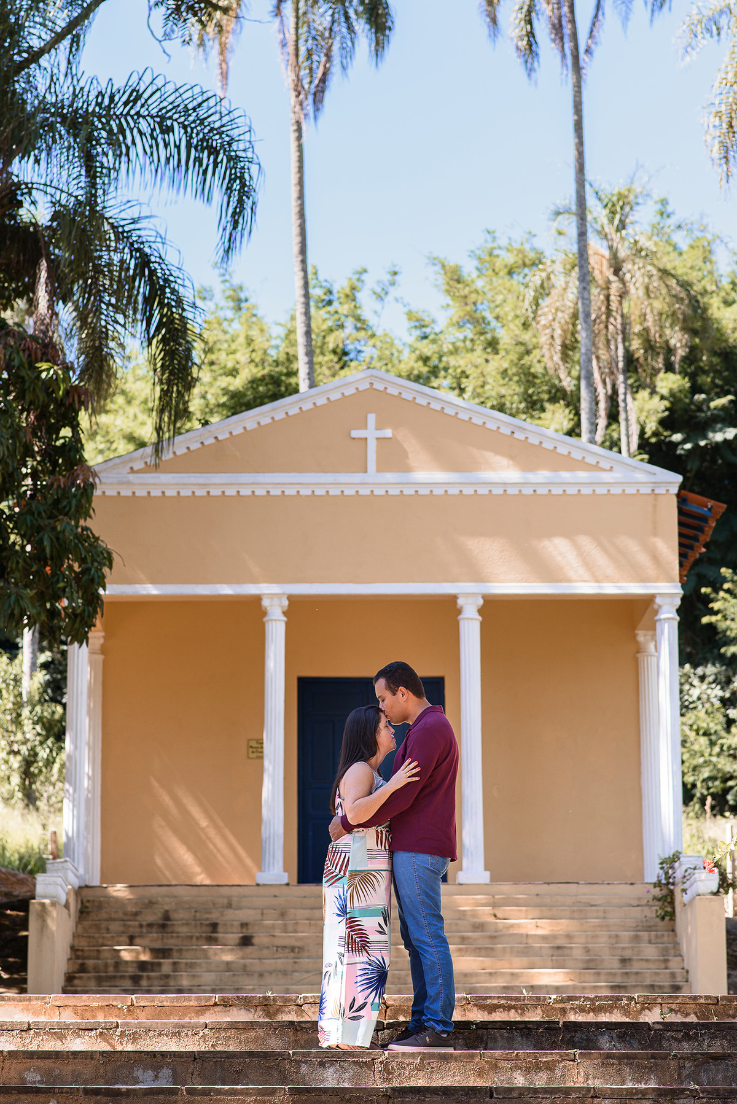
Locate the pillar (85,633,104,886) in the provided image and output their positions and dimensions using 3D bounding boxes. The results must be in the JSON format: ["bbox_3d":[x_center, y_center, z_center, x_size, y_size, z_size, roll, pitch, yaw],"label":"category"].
[{"bbox_3d":[-3.428,2.639,32.232,0.372,3.380,0.372,0,-13,0],"label":"pillar"}]

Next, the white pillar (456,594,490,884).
[{"bbox_3d":[1.204,2.178,30.286,0.380,3.380,0.380,0,-13,0],"label":"white pillar"}]

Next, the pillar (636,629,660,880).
[{"bbox_3d":[3.497,2.623,32.236,0.372,3.380,0.372,0,-13,0],"label":"pillar"}]

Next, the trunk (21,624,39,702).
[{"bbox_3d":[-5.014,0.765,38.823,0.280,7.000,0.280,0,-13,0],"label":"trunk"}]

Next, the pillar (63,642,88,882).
[{"bbox_3d":[-3.402,2.189,30.284,0.380,3.380,0.380,0,-13,0],"label":"pillar"}]

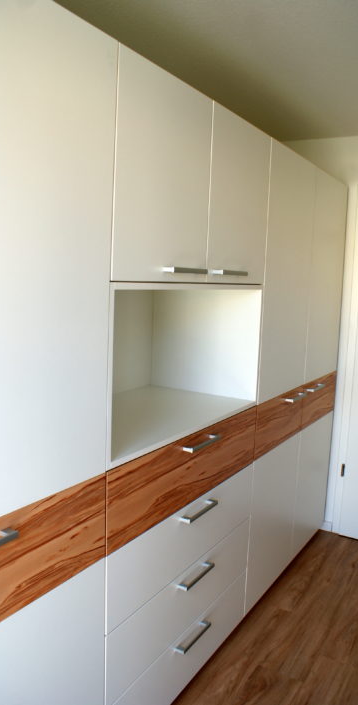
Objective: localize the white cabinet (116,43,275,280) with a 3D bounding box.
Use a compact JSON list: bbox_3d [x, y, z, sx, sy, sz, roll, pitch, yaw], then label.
[{"bbox_3d":[-0.143,-0.557,1.916,0.576,0.590,0.985,7,9,32],"label":"white cabinet"}]

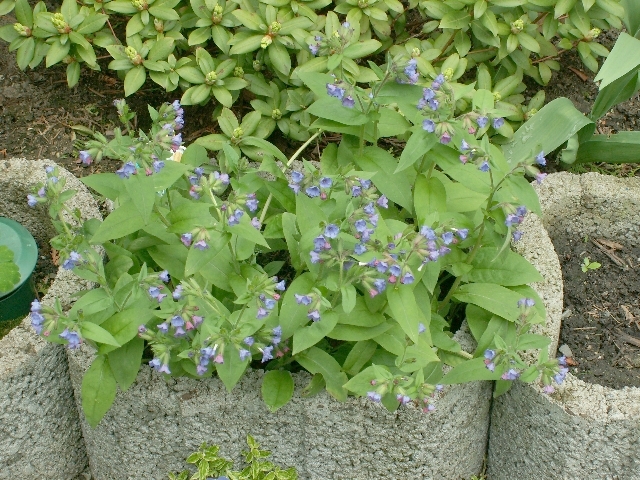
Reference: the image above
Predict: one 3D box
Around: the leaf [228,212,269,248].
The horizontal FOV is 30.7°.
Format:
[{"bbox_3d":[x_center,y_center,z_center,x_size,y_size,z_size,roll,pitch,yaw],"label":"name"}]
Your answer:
[{"bbox_3d":[-0.070,-0.007,1.133,0.055,0.010,0.029,35,56,22],"label":"leaf"}]

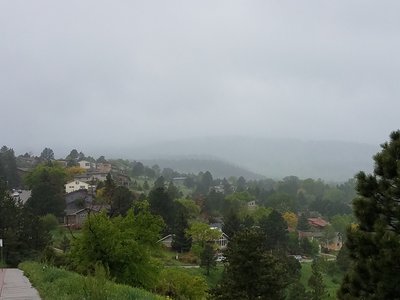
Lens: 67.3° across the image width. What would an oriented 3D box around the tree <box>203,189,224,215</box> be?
[{"bbox_3d":[7.415,28.562,165.000,12.084,14.830,12.084,0,-2,0],"label":"tree"}]

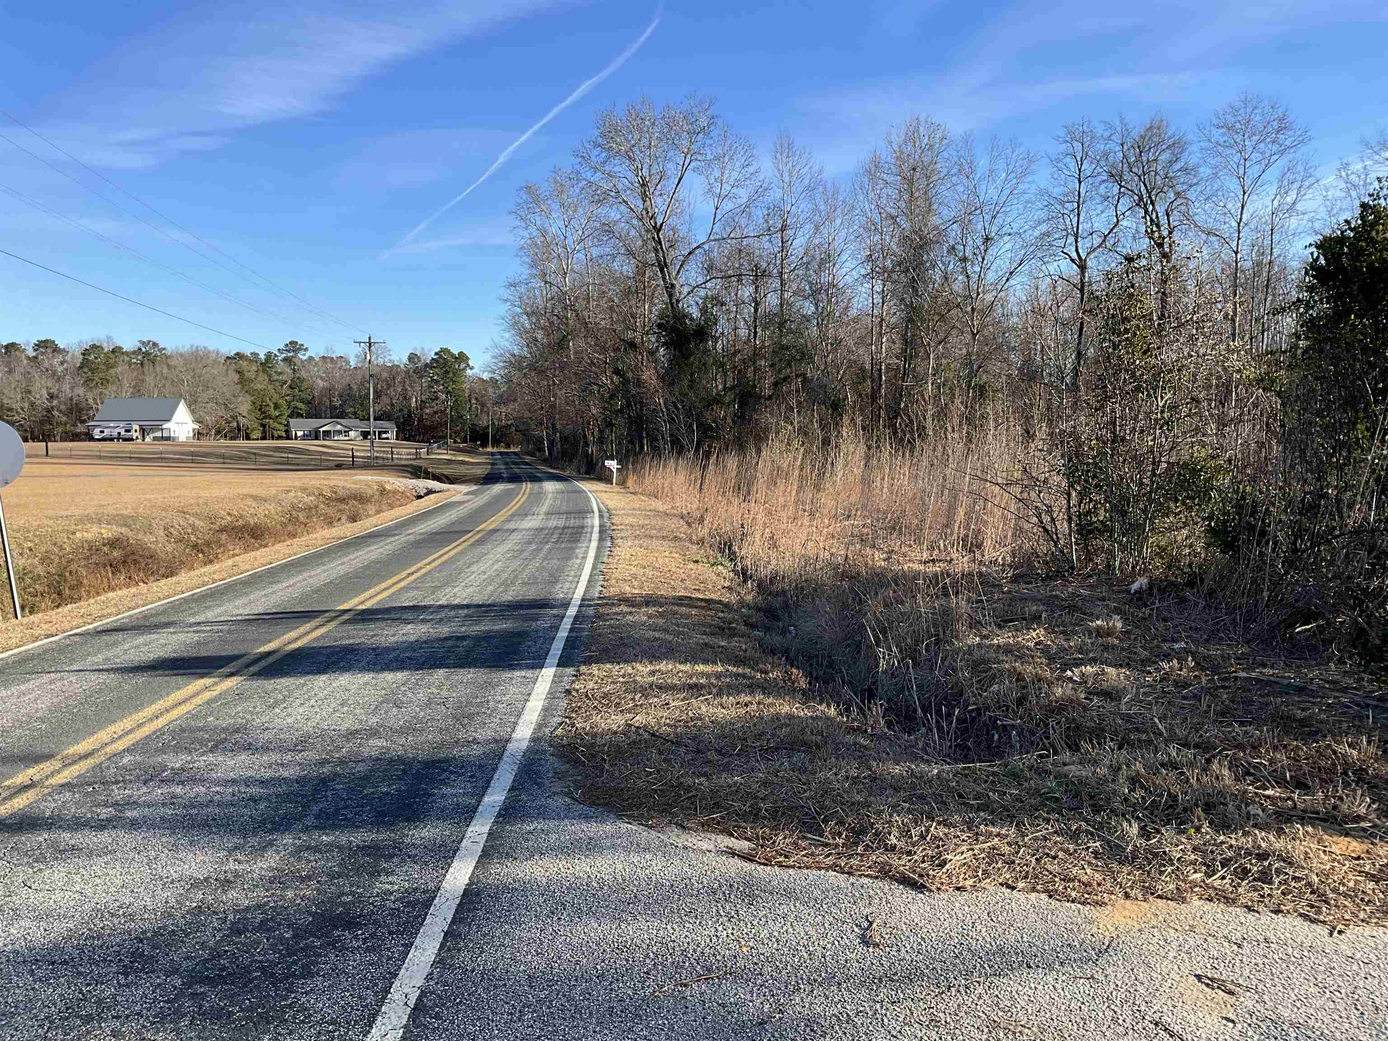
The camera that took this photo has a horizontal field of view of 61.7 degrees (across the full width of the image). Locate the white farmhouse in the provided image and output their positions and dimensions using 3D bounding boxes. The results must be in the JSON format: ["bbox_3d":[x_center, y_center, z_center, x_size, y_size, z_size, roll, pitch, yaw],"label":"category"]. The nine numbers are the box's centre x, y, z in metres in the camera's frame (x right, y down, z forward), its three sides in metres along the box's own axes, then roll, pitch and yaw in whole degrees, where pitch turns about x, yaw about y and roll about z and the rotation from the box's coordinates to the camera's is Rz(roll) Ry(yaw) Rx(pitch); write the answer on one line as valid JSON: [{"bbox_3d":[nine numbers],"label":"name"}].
[{"bbox_3d":[-98.950,-18.105,209.768,13.300,7.900,16.000,0,4,0],"label":"white farmhouse"}]

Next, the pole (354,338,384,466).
[{"bbox_3d":[-25.542,-9.455,92.000,2.440,10.300,0.300,-1,4,-8],"label":"pole"}]

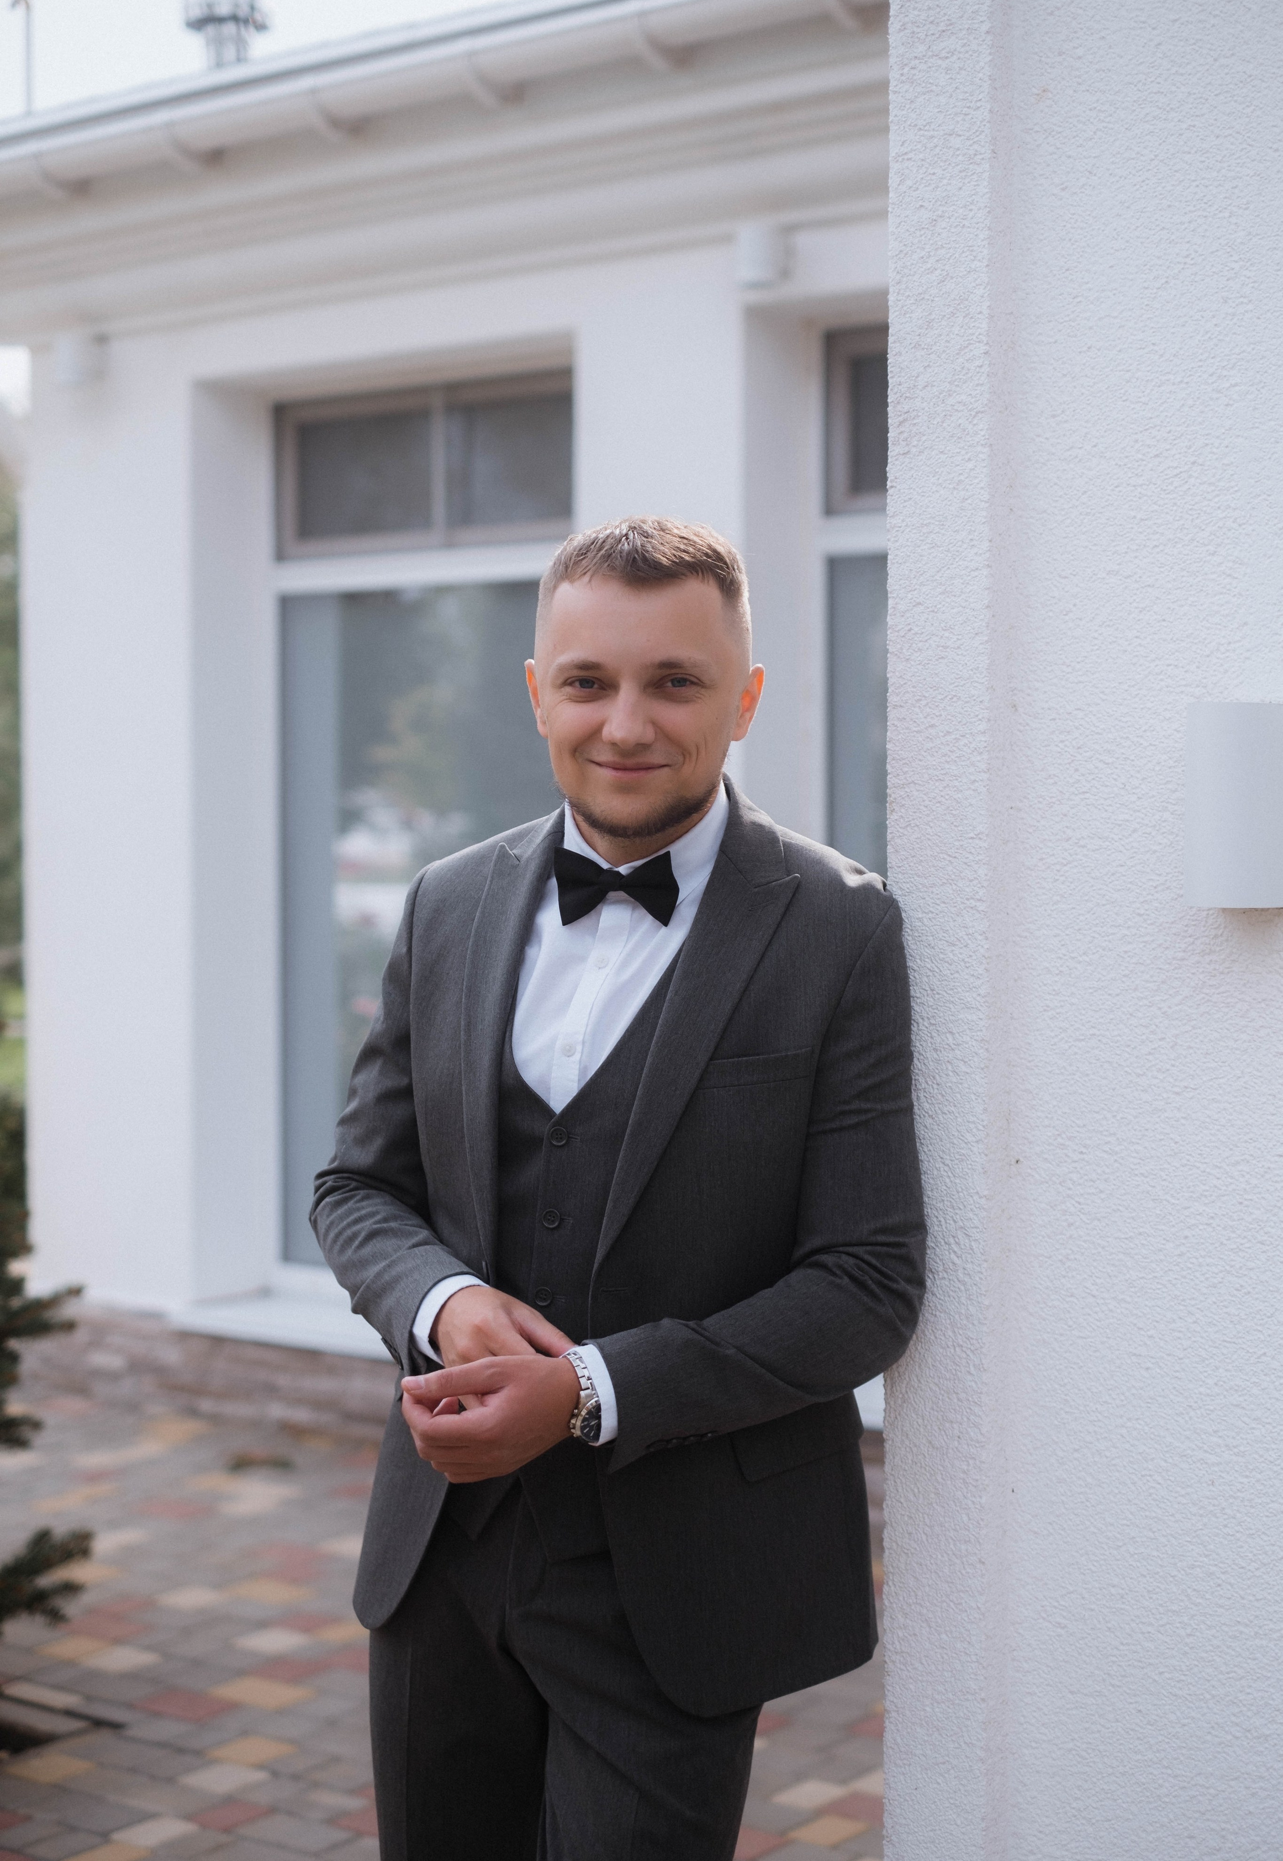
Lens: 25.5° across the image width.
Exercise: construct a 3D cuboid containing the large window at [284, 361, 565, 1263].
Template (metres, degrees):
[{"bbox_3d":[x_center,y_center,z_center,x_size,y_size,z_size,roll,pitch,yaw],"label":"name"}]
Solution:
[{"bbox_3d":[-0.475,-0.239,7.328,1.265,2.361,0.100,1,2,37],"label":"large window"}]

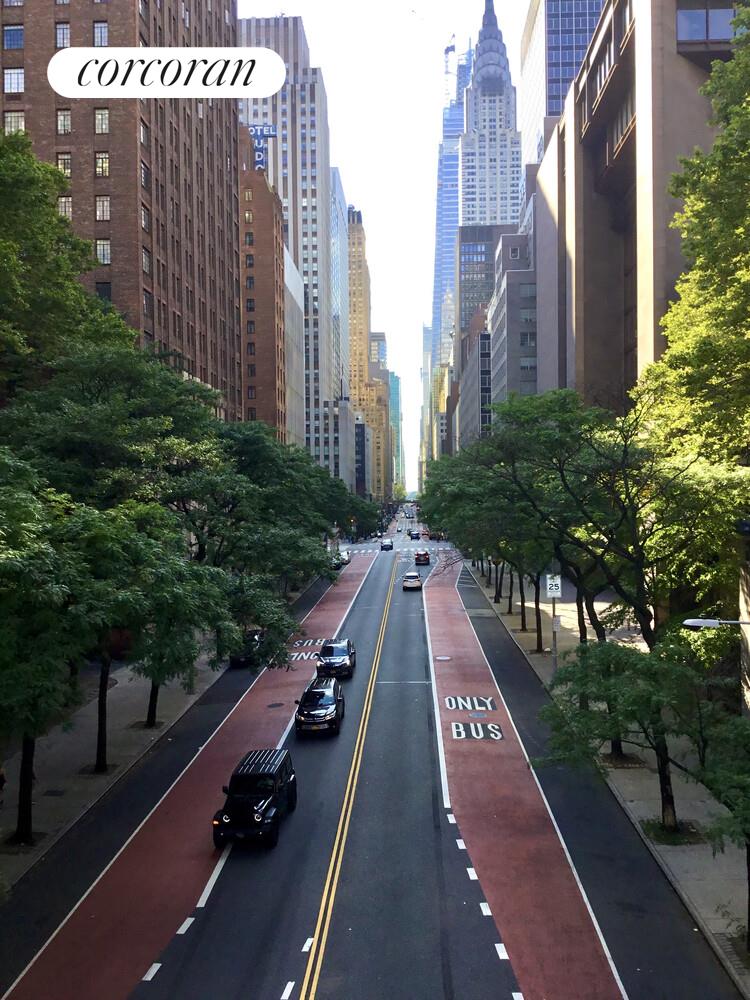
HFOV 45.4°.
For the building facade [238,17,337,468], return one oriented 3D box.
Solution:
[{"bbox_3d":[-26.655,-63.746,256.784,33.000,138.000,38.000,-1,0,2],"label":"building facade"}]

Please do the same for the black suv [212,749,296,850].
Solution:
[{"bbox_3d":[-3.613,9.197,27.986,1.880,1.850,4.700,-1,1,3],"label":"black suv"}]

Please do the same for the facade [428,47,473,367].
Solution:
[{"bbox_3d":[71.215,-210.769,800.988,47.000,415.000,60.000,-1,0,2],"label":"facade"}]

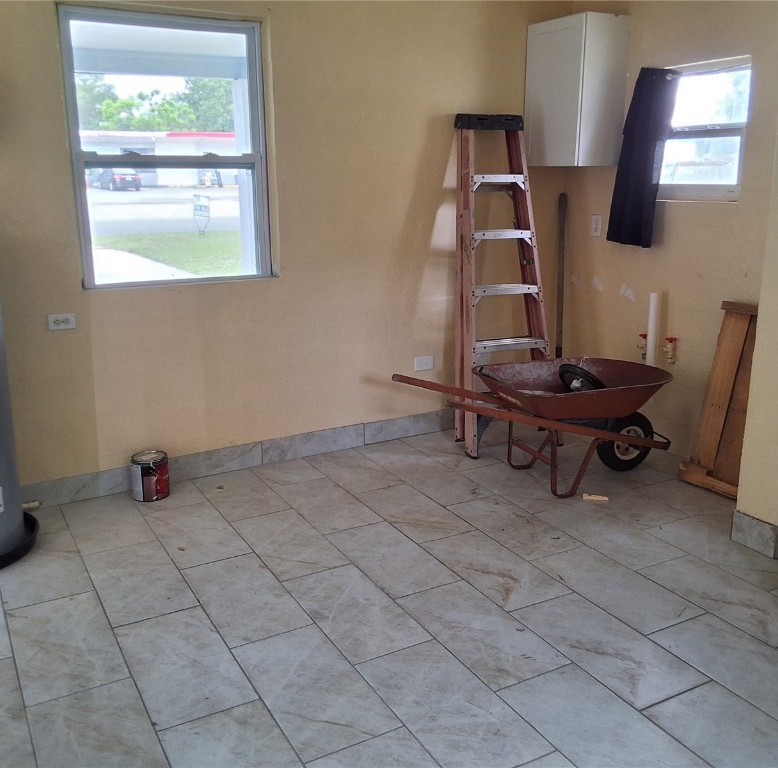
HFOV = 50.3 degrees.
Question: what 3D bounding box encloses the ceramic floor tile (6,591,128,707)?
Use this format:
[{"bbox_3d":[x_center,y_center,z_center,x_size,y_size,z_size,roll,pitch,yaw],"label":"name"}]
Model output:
[{"bbox_3d":[-1.062,0.851,2.717,0.303,0.010,0.605,-8,17,-28],"label":"ceramic floor tile"}]

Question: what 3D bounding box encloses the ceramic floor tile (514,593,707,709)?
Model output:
[{"bbox_3d":[0.704,0.859,2.716,0.305,0.010,0.611,-8,17,-28],"label":"ceramic floor tile"}]

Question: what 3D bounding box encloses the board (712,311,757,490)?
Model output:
[{"bbox_3d":[1.654,0.084,3.850,0.020,0.795,0.150,2,12,-30],"label":"board"}]

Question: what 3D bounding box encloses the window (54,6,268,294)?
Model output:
[{"bbox_3d":[-0.990,-1.061,3.801,0.910,1.185,0.085,-9,17,-29],"label":"window"}]

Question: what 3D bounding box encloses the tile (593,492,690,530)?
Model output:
[{"bbox_3d":[1.083,0.544,3.890,0.305,0.010,0.611,-8,17,-28],"label":"tile"}]

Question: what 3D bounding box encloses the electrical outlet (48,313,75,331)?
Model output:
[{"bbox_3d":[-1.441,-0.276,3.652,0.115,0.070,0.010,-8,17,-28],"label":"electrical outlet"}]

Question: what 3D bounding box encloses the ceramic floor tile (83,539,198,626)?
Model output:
[{"bbox_3d":[-0.940,0.739,3.112,0.301,0.010,0.604,-8,17,-28],"label":"ceramic floor tile"}]

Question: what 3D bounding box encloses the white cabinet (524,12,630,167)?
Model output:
[{"bbox_3d":[1.020,-1.588,4.553,0.317,0.758,0.452,-8,17,-28],"label":"white cabinet"}]

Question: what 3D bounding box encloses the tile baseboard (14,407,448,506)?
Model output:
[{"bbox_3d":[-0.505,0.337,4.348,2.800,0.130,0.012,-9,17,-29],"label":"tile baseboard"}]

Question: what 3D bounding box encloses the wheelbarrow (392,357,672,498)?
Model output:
[{"bbox_3d":[0.785,0.204,4.008,1.405,0.570,0.650,-5,16,-18],"label":"wheelbarrow"}]

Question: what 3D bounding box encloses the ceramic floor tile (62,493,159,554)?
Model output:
[{"bbox_3d":[-1.251,0.615,3.664,0.305,0.010,0.589,-8,17,-28],"label":"ceramic floor tile"}]

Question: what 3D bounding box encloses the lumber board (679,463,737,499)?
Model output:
[{"bbox_3d":[1.573,0.488,3.946,0.090,0.050,0.420,-8,17,-28],"label":"lumber board"}]

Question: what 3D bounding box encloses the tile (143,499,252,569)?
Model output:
[{"bbox_3d":[-0.834,0.643,3.551,0.305,0.010,0.611,-8,17,-28],"label":"tile"}]

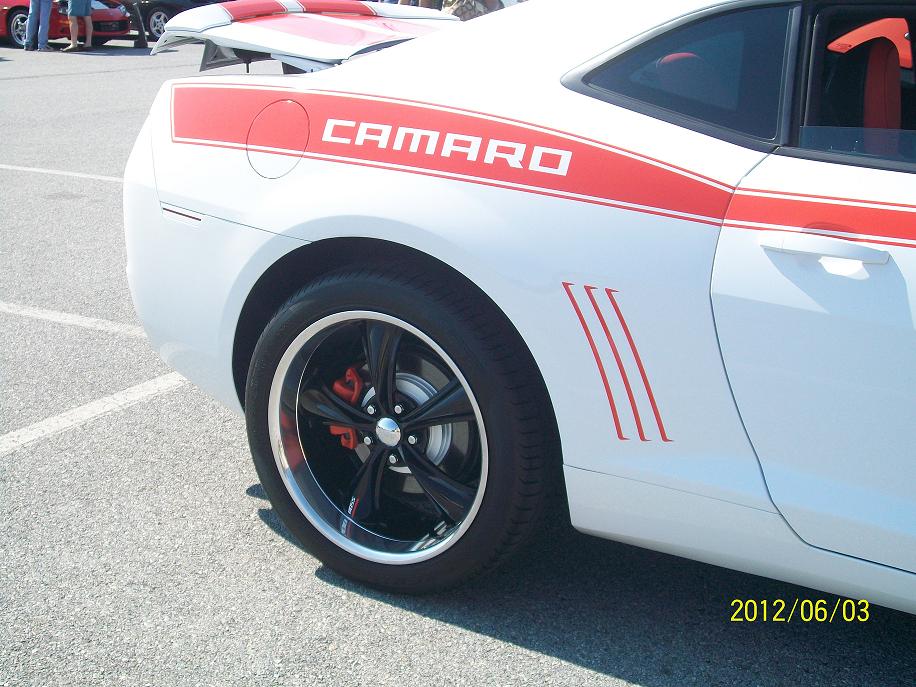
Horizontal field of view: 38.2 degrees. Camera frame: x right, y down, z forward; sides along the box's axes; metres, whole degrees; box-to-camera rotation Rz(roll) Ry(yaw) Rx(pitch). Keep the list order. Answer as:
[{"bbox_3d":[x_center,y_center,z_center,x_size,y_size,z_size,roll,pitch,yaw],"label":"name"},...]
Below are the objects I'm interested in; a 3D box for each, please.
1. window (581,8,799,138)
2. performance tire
[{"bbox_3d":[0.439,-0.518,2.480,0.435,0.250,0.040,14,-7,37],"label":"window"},{"bbox_3d":[-0.109,0.174,2.853,0.712,0.706,0.280,11,17,28],"label":"performance tire"}]

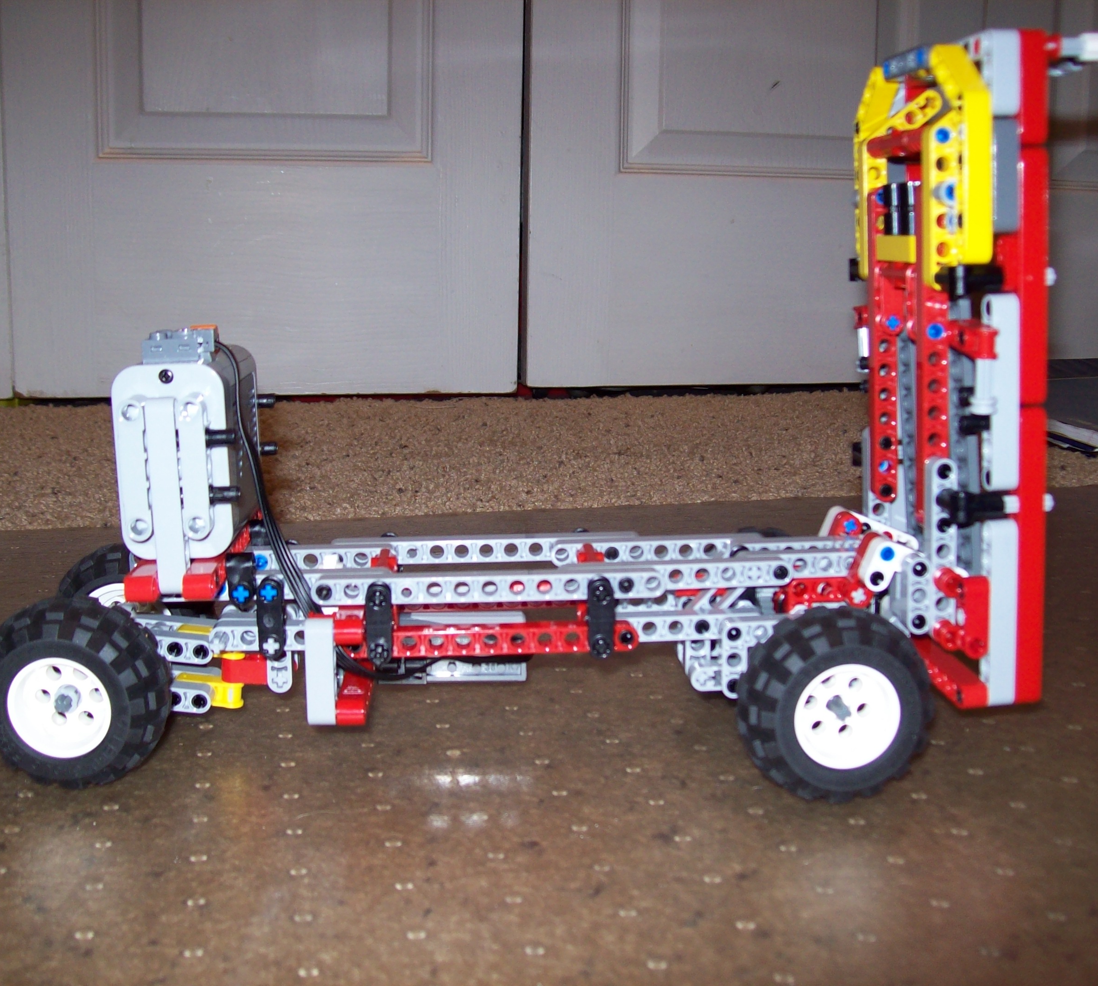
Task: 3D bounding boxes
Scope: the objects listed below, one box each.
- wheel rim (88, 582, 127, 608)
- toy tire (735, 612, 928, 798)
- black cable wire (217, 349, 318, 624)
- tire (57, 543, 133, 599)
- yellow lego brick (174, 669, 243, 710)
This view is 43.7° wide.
[{"bbox_3d":[-0.141,0.043,0.469,0.030,0.030,0.020,0,11,-1],"label":"wheel rim"},{"bbox_3d":[0.083,0.061,0.393,0.056,0.056,0.026,-1,11,-5],"label":"toy tire"},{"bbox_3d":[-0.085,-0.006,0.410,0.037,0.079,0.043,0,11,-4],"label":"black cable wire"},{"bbox_3d":[-0.141,0.043,0.469,0.056,0.056,0.026,0,11,-1],"label":"tire"},{"bbox_3d":[-0.107,0.062,0.428,0.024,0.008,0.008,5,10,-1],"label":"yellow lego brick"}]

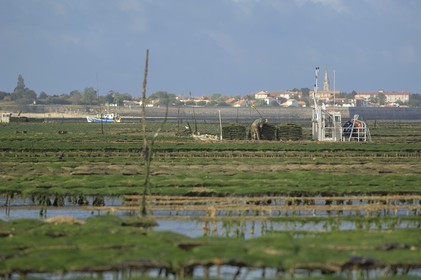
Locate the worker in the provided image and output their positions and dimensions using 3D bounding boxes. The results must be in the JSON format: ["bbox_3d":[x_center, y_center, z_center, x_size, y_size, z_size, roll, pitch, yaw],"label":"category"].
[{"bbox_3d":[2.410,-0.440,173.000,0.880,1.180,0.550,0,0,-14],"label":"worker"}]

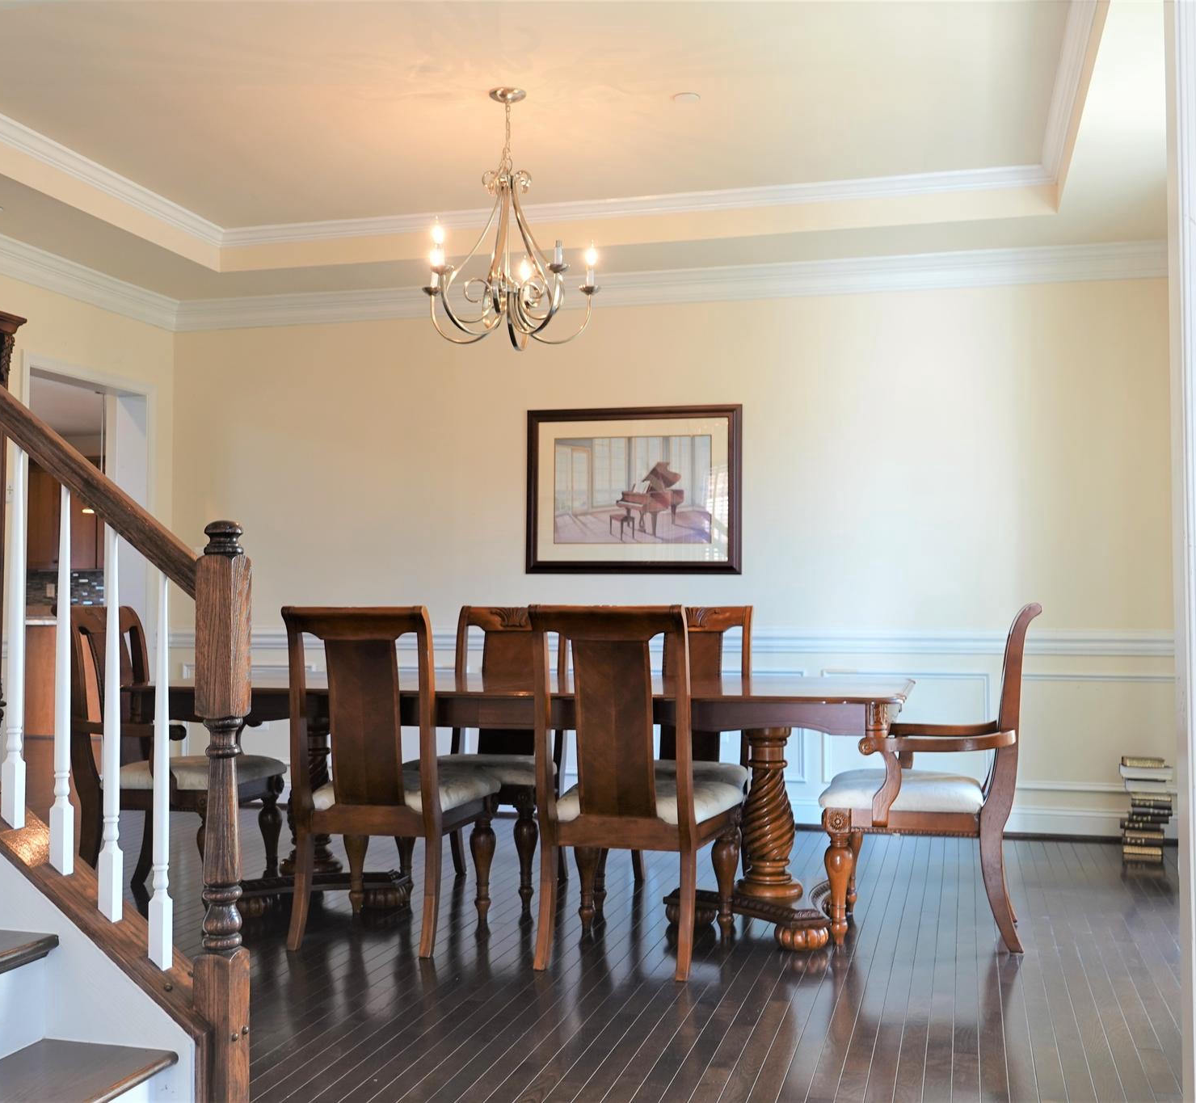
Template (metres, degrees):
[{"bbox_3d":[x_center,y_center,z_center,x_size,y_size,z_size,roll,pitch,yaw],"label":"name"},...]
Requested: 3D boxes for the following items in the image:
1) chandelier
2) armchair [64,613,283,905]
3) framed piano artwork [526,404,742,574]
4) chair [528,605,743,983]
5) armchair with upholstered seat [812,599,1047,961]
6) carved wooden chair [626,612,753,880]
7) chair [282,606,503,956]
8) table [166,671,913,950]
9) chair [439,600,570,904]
[{"bbox_3d":[-0.297,-1.134,4.445,0.581,0.823,0.581,0,-2,0],"label":"chandelier"},{"bbox_3d":[-1.499,0.693,4.635,0.651,1.013,0.566,-1,-2,15],"label":"armchair"},{"bbox_3d":[0.161,-0.288,6.271,1.036,0.784,0.035,-1,-2,15],"label":"framed piano artwork"},{"bbox_3d":[0.116,0.666,3.896,0.535,1.010,0.586,-1,-2,15],"label":"chair"},{"bbox_3d":[1.030,0.673,4.134,0.651,1.018,0.566,-1,-2,15],"label":"armchair with upholstered seat"},{"bbox_3d":[0.283,0.695,4.604,0.535,1.010,0.596,-1,-2,15],"label":"carved wooden chair"},{"bbox_3d":[-0.634,0.674,4.122,0.535,1.010,0.596,-1,-2,15],"label":"chair"},{"bbox_3d":[-0.189,0.807,4.332,2.368,0.763,1.040,-1,-2,15],"label":"table"},{"bbox_3d":[-0.353,0.701,4.767,0.535,1.010,0.596,-1,-2,15],"label":"chair"}]

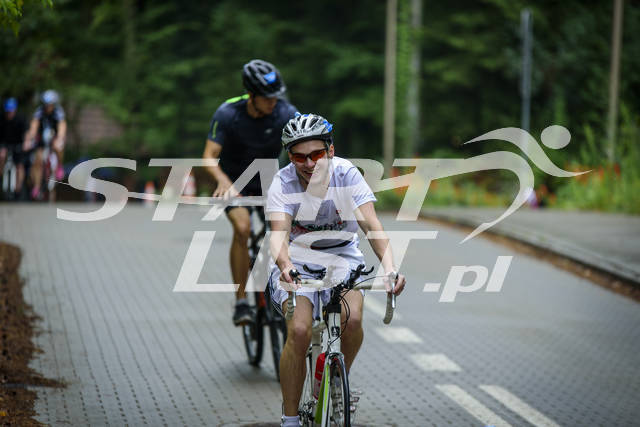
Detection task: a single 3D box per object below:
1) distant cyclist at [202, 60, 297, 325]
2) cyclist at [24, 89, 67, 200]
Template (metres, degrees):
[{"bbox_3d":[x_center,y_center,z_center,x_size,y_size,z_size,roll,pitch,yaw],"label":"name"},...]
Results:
[{"bbox_3d":[-0.352,-0.122,20.700,0.630,1.540,0.950,0,3,-10],"label":"distant cyclist"},{"bbox_3d":[-3.628,-0.919,47.000,0.540,1.460,0.950,0,3,-8],"label":"cyclist"}]

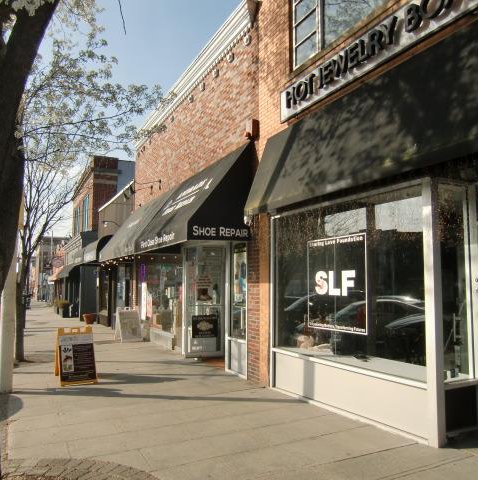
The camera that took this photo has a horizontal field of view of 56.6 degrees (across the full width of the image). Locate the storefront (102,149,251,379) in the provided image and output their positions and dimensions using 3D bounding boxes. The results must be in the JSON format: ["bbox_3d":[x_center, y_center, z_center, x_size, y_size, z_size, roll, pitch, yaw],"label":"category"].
[{"bbox_3d":[-2.051,0.650,11.227,1.450,4.360,7.900,4,-7,-27],"label":"storefront"}]

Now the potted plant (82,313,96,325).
[{"bbox_3d":[-6.519,3.445,19.367,0.570,0.470,0.570,4,-7,-27],"label":"potted plant"}]

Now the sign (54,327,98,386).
[{"bbox_3d":[-2.858,1.997,7.824,0.600,0.920,0.880,4,-7,-27],"label":"sign"}]

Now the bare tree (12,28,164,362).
[{"bbox_3d":[-4.152,-1.258,10.313,4.800,7.900,4.600,4,-7,-27],"label":"bare tree"}]

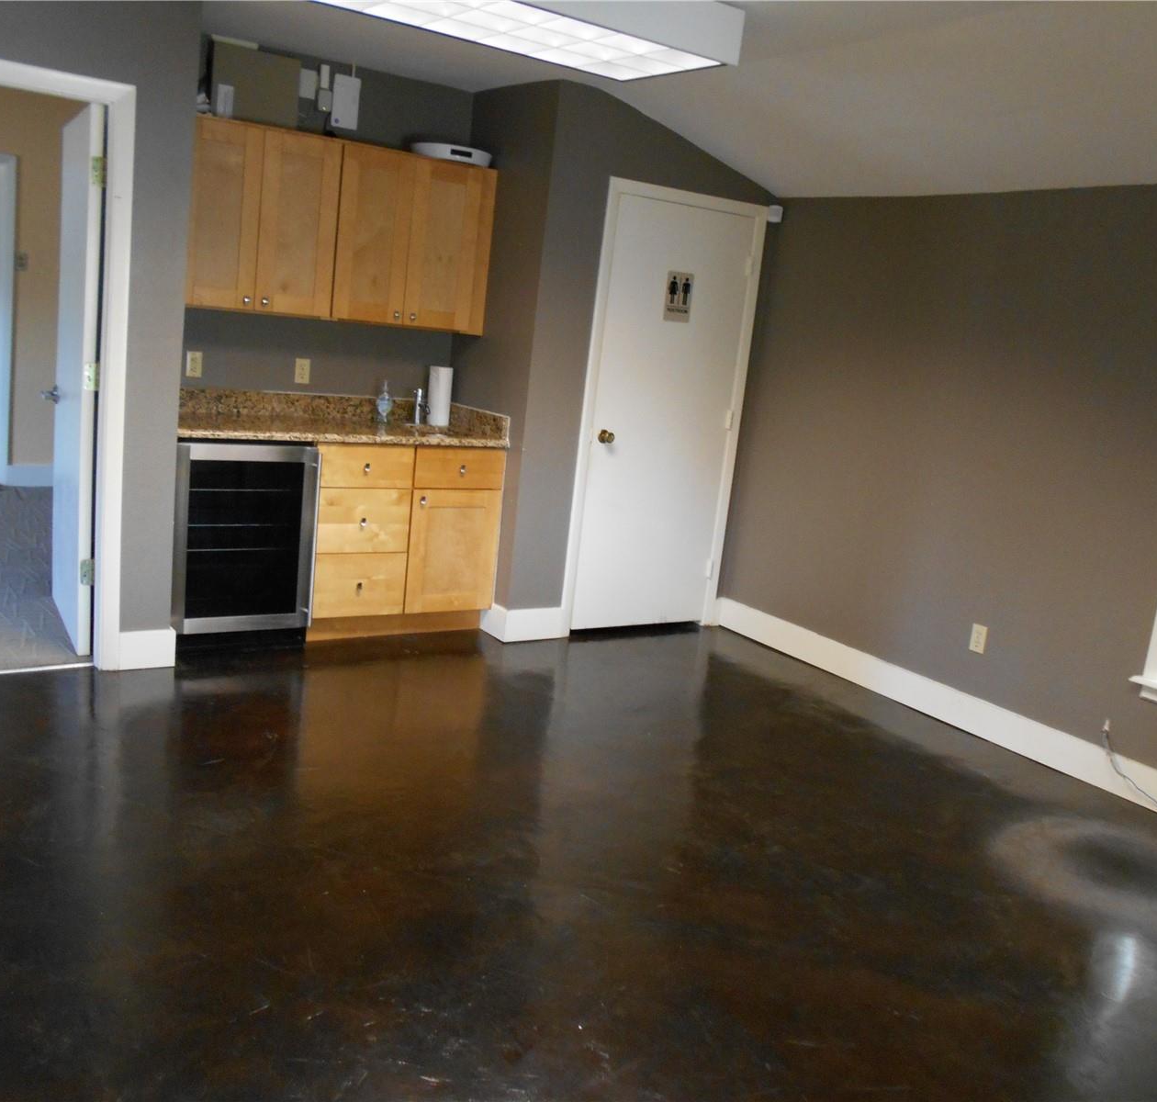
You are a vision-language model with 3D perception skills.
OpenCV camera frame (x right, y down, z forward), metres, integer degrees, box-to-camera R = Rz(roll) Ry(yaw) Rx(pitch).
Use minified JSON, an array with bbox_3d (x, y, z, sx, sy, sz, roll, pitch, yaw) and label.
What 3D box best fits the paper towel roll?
[{"bbox_3d":[-0.662,-0.743,5.279,0.111,0.282,0.111,6,12,-1],"label":"paper towel roll"}]

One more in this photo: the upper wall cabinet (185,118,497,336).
[{"bbox_3d":[-1.106,-1.418,4.927,1.461,0.740,0.305,-1,14,-33],"label":"upper wall cabinet"}]

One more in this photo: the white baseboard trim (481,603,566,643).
[{"bbox_3d":[-0.260,0.325,5.318,0.336,0.153,0.229,-1,14,-33],"label":"white baseboard trim"}]

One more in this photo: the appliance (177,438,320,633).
[{"bbox_3d":[-1.534,-0.070,4.775,0.604,0.869,0.623,-1,14,-33],"label":"appliance"}]

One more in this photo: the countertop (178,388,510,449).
[{"bbox_3d":[-1.118,-0.596,4.940,1.502,0.140,0.633,-1,14,-33],"label":"countertop"}]

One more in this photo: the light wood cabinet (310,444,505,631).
[{"bbox_3d":[-0.913,-0.100,5.209,0.884,0.889,0.619,-1,14,-33],"label":"light wood cabinet"}]

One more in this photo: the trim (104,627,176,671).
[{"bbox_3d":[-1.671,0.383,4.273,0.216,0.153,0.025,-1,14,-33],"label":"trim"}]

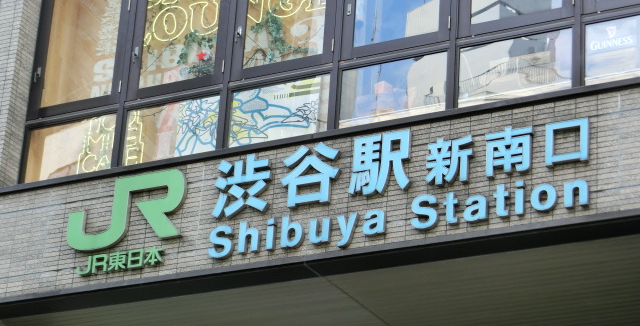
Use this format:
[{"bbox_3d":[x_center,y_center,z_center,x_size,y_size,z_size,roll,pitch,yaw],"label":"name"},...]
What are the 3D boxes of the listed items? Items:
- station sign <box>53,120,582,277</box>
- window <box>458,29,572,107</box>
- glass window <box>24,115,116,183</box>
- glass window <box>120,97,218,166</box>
[{"bbox_3d":[-0.070,0.315,17.060,5.118,1.004,0.080,-9,-27,27],"label":"station sign"},{"bbox_3d":[1.639,-0.798,16.657,1.036,0.570,0.070,-9,-27,27],"label":"window"},{"bbox_3d":[-2.366,-0.138,18.755,0.991,0.570,0.070,-9,-27,27],"label":"glass window"},{"bbox_3d":[-1.371,-0.302,18.234,1.017,0.570,0.070,-9,-27,27],"label":"glass window"}]

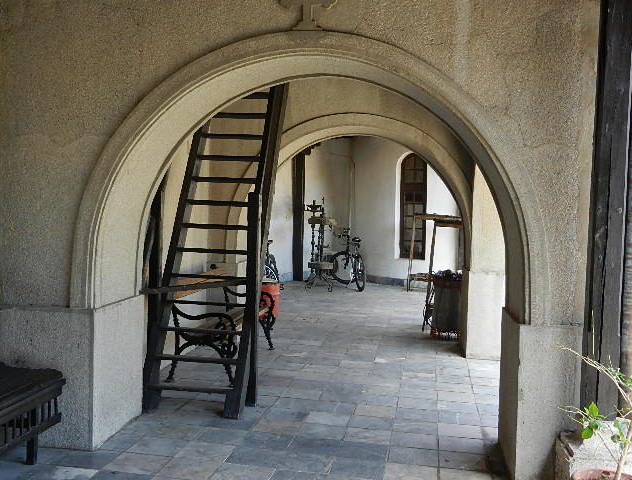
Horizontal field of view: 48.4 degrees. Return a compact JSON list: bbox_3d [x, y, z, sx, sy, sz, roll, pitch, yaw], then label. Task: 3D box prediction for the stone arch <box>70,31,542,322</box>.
[{"bbox_3d":[-0.044,-0.377,4.315,2.738,1.601,0.757,1,3,9],"label":"stone arch"}]

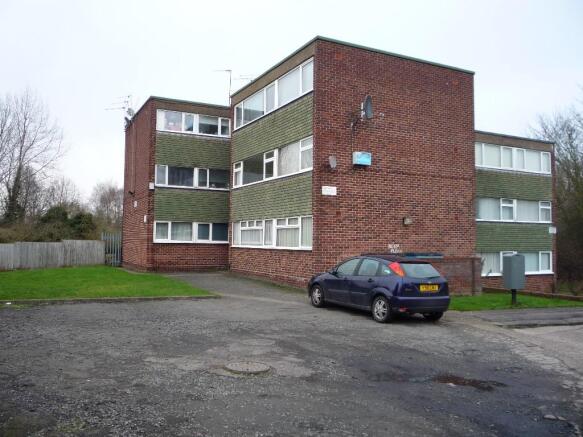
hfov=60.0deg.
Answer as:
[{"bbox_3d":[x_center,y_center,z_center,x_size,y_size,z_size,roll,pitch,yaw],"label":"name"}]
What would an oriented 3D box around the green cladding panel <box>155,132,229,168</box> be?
[{"bbox_3d":[-4.538,-3.101,23.617,3.555,1.477,0.120,2,-3,-28],"label":"green cladding panel"}]

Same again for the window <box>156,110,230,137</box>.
[{"bbox_3d":[-4.525,-4.385,23.678,3.547,0.965,0.120,2,-3,-28],"label":"window"}]

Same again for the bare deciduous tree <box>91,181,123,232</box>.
[{"bbox_3d":[-16.479,0.089,45.000,3.400,7.000,3.400,0,-3,0],"label":"bare deciduous tree"}]

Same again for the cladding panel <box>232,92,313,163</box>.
[{"bbox_3d":[-0.908,-3.201,19.047,0.120,1.379,6.841,2,-3,-28],"label":"cladding panel"}]

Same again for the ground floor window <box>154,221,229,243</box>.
[{"bbox_3d":[-4.574,0.670,23.439,3.586,0.941,0.120,2,-3,-28],"label":"ground floor window"}]

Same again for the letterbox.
[{"bbox_3d":[6.356,1.519,14.400,0.480,1.010,0.430,1,-3,-13],"label":"letterbox"}]

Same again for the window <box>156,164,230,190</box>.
[{"bbox_3d":[-4.553,-1.863,23.557,3.561,1.003,0.120,2,-3,-28],"label":"window"}]

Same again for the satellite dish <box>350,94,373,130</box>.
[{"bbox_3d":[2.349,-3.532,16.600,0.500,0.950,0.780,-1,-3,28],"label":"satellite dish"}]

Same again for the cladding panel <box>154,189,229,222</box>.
[{"bbox_3d":[-4.566,-0.538,23.494,3.560,1.477,0.120,2,-3,-28],"label":"cladding panel"}]

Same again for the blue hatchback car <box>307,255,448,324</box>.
[{"bbox_3d":[2.020,1.675,12.800,1.720,1.430,4.160,2,-3,-29],"label":"blue hatchback car"}]

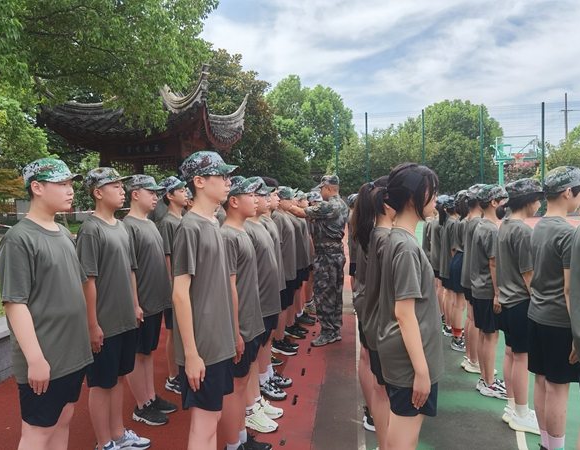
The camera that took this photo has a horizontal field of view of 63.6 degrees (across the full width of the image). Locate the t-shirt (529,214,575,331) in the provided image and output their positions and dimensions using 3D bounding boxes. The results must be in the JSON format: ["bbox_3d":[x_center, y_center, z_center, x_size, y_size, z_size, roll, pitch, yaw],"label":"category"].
[{"bbox_3d":[1.464,0.272,2.602,0.280,0.660,0.460,-1,3,5],"label":"t-shirt"}]

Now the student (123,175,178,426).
[{"bbox_3d":[-1.007,0.519,3.401,0.330,1.757,0.470,-1,3,14],"label":"student"}]

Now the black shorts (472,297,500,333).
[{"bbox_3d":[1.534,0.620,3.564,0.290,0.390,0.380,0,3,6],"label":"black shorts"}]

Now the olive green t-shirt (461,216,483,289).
[{"bbox_3d":[1.640,0.264,4.065,0.270,0.650,0.450,-1,4,8],"label":"olive green t-shirt"}]

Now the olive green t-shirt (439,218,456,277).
[{"bbox_3d":[1.835,0.228,5.245,0.250,0.650,0.430,-1,3,7],"label":"olive green t-shirt"}]

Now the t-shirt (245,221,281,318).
[{"bbox_3d":[-0.208,0.284,3.269,0.270,0.650,0.460,-1,3,10],"label":"t-shirt"}]

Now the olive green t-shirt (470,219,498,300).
[{"bbox_3d":[1.573,0.266,3.682,0.260,0.630,0.450,-1,3,7],"label":"olive green t-shirt"}]

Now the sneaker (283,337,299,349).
[{"bbox_3d":[-0.057,1.230,4.927,0.280,0.120,0.100,-1,3,6],"label":"sneaker"}]

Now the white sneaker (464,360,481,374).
[{"bbox_3d":[1.642,1.213,4.040,0.275,0.115,0.100,0,4,18],"label":"white sneaker"}]

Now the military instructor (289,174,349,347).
[{"bbox_3d":[0.320,0.362,4.910,0.630,1.750,0.520,0,3,6],"label":"military instructor"}]

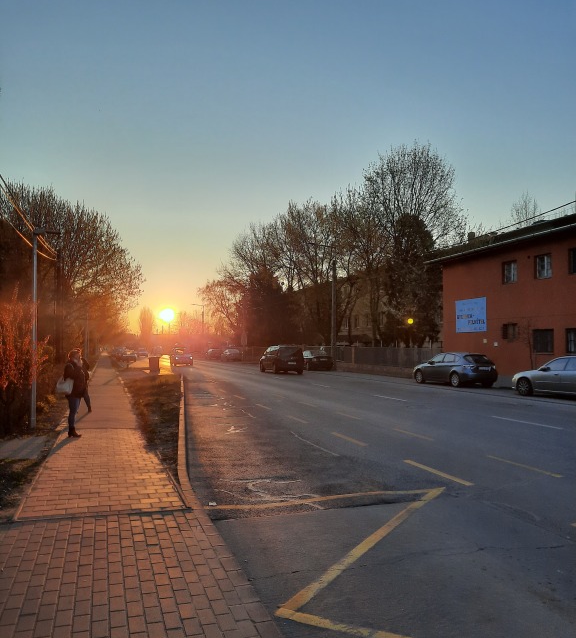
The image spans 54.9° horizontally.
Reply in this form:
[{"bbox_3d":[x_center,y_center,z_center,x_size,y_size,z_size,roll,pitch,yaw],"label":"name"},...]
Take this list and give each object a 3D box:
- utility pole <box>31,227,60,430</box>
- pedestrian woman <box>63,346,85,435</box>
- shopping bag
[{"bbox_3d":[-4.821,0.192,11.030,0.560,3.970,0.180,1,-3,-18],"label":"utility pole"},{"bbox_3d":[-3.832,1.314,9.928,0.380,1.580,0.460,1,-3,-18],"label":"pedestrian woman"},{"bbox_3d":[-3.965,1.186,9.850,0.320,0.330,0.150,1,-3,-20],"label":"shopping bag"}]

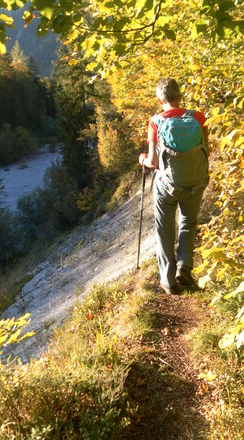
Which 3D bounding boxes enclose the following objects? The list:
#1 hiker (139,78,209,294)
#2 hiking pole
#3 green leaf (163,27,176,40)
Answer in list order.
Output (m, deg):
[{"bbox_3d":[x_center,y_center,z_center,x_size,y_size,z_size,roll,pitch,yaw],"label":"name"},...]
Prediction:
[{"bbox_3d":[0.428,-0.253,3.565,0.540,1.680,0.620,-1,14,-3],"label":"hiker"},{"bbox_3d":[0.165,-0.040,3.917,0.050,1.110,0.060,2,21,0],"label":"hiking pole"},{"bbox_3d":[0.219,-0.861,2.053,0.062,0.070,0.025,0,14,0],"label":"green leaf"}]

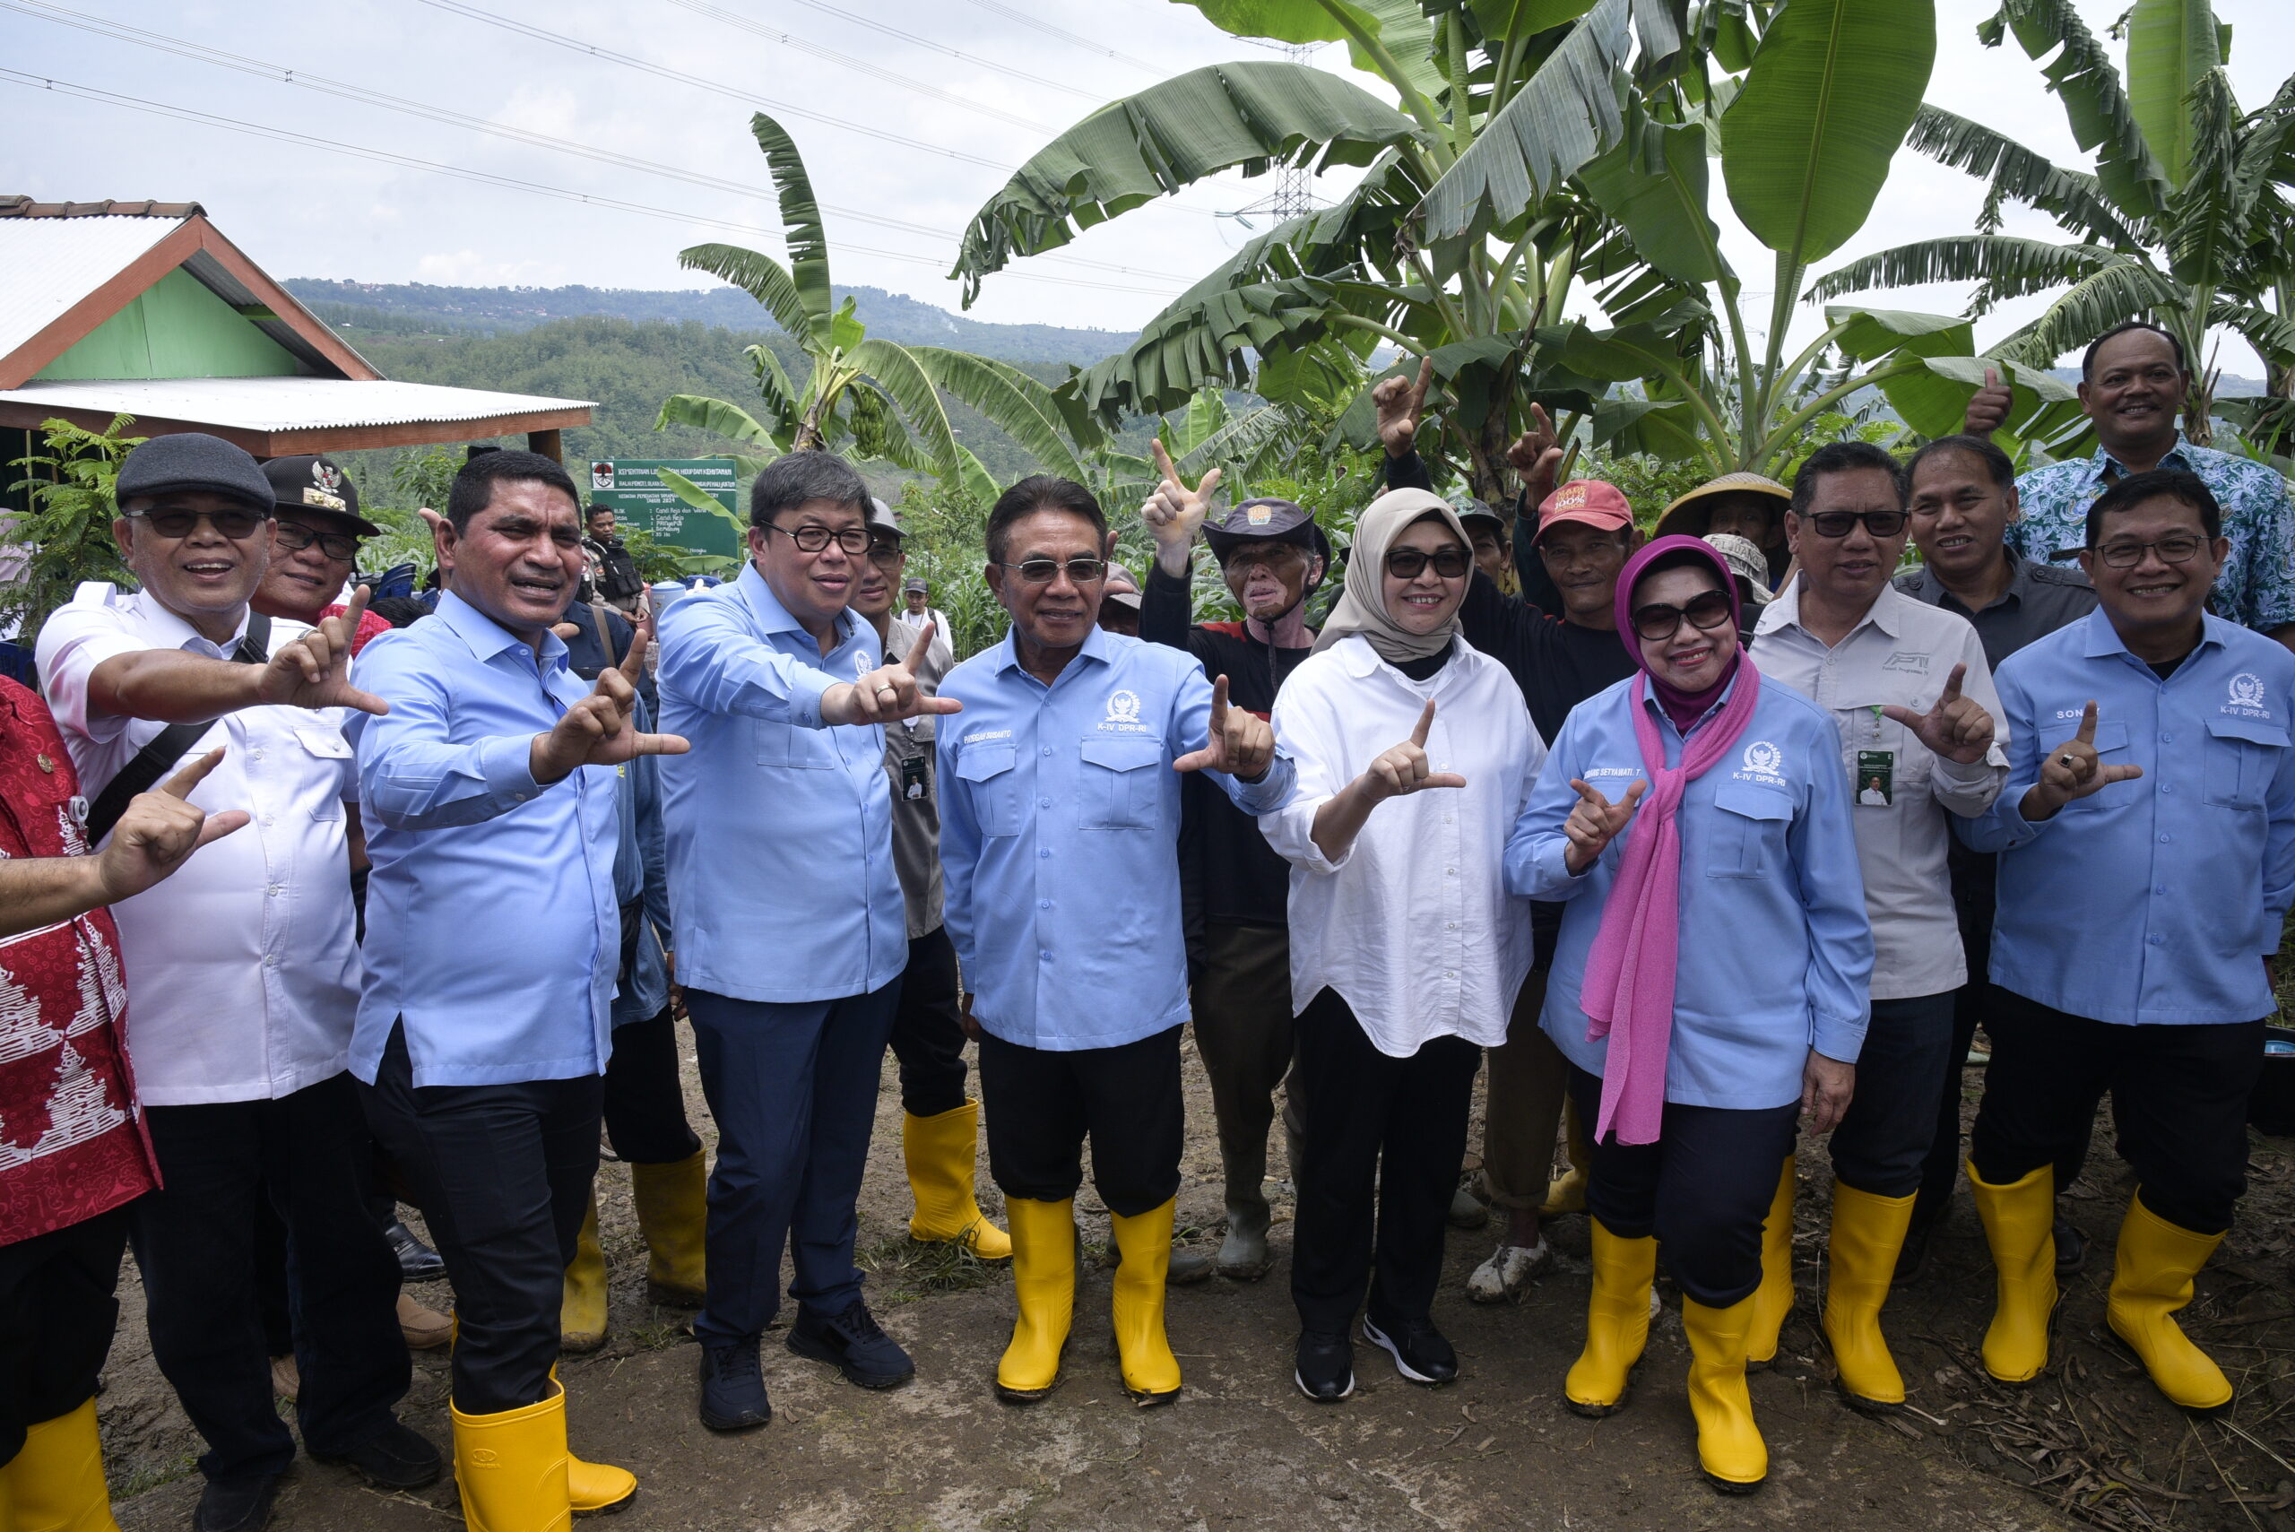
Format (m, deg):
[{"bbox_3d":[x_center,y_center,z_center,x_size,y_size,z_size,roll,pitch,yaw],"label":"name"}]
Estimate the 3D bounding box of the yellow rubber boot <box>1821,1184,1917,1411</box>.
[{"bbox_3d":[1.306,0.942,2.796,0.130,0.335,0.280,1,12,4],"label":"yellow rubber boot"}]

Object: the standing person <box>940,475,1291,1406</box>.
[{"bbox_3d":[-0.061,0.351,2.526,0.560,1.630,0.460,-2,13,-8],"label":"standing person"}]

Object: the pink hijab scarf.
[{"bbox_3d":[0.840,0.112,2.457,0.270,0.930,0.330,3,12,14],"label":"pink hijab scarf"}]

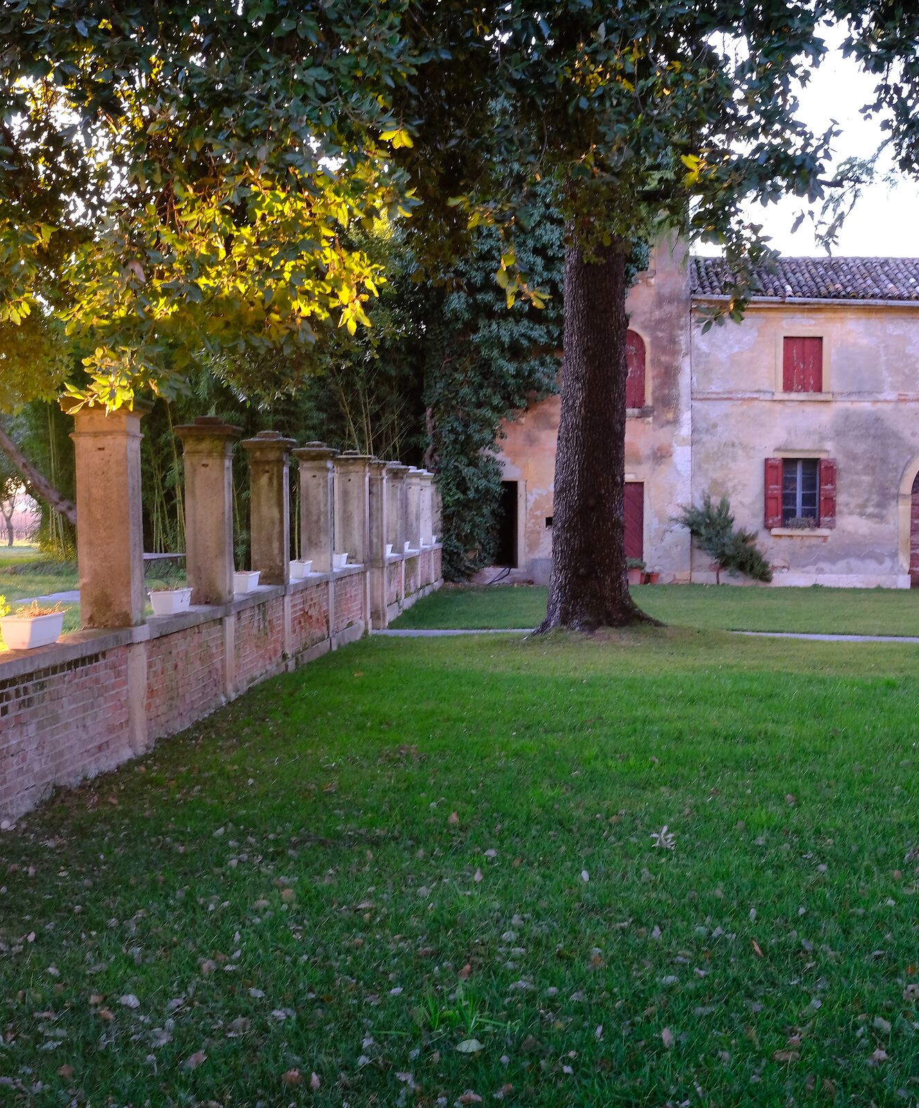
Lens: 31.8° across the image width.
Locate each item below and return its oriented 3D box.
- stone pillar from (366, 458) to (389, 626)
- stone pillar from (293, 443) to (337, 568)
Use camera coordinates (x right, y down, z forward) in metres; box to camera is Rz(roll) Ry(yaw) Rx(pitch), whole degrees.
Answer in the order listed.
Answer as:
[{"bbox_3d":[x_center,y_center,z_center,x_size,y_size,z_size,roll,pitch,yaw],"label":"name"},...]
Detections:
[{"bbox_3d":[-1.308,-0.200,24.949,0.470,2.573,0.470,0,2,4],"label":"stone pillar"},{"bbox_3d":[-1.858,-0.604,21.151,0.520,1.710,0.520,0,2,4],"label":"stone pillar"}]

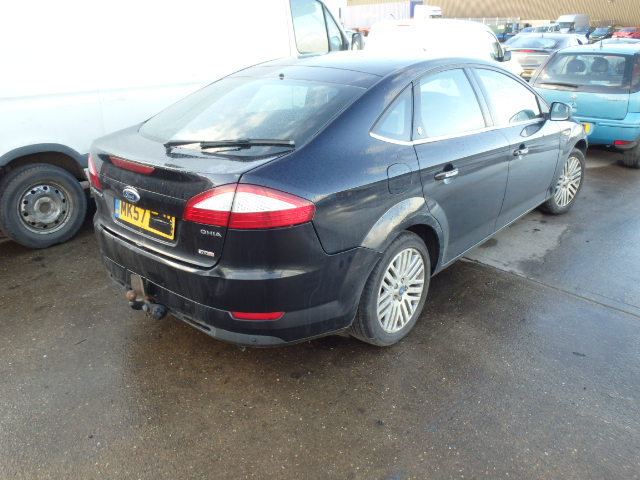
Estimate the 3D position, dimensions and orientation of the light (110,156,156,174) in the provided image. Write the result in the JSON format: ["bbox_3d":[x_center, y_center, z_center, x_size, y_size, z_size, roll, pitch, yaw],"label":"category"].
[{"bbox_3d":[-0.860,-0.346,2.403,0.370,0.035,0.040,16,27,38],"label":"light"}]

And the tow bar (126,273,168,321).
[{"bbox_3d":[-0.849,0.283,2.534,0.210,0.200,0.150,16,27,38],"label":"tow bar"}]

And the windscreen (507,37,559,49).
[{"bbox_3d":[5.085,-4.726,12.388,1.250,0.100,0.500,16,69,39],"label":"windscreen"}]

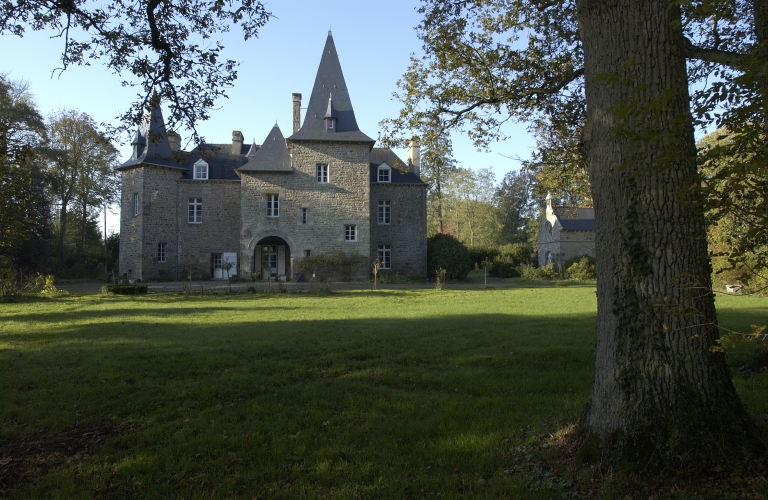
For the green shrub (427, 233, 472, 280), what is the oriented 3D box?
[{"bbox_3d":[5.650,0.490,47.800,4.500,4.300,4.300,0,-1,0],"label":"green shrub"}]

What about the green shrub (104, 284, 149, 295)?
[{"bbox_3d":[-13.084,1.948,26.800,2.300,0.430,1.400,0,-1,0],"label":"green shrub"}]

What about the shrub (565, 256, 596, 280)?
[{"bbox_3d":[17.400,1.590,46.000,3.000,2.000,2.400,0,-1,0],"label":"shrub"}]

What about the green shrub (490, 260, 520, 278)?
[{"bbox_3d":[11.830,1.900,52.000,3.000,1.650,2.400,0,-1,0],"label":"green shrub"}]

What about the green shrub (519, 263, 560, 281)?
[{"bbox_3d":[13.800,1.870,47.000,3.300,1.500,2.400,0,-1,0],"label":"green shrub"}]

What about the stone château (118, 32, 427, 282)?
[{"bbox_3d":[-9.600,-7.950,46.900,27.000,21.300,11.000,0,-1,-9],"label":"stone château"}]

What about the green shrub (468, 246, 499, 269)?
[{"bbox_3d":[13.500,1.100,72.000,4.400,3.100,3.200,0,-1,0],"label":"green shrub"}]

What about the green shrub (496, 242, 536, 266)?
[{"bbox_3d":[16.500,1.100,66.000,4.900,3.800,4.000,0,-1,0],"label":"green shrub"}]

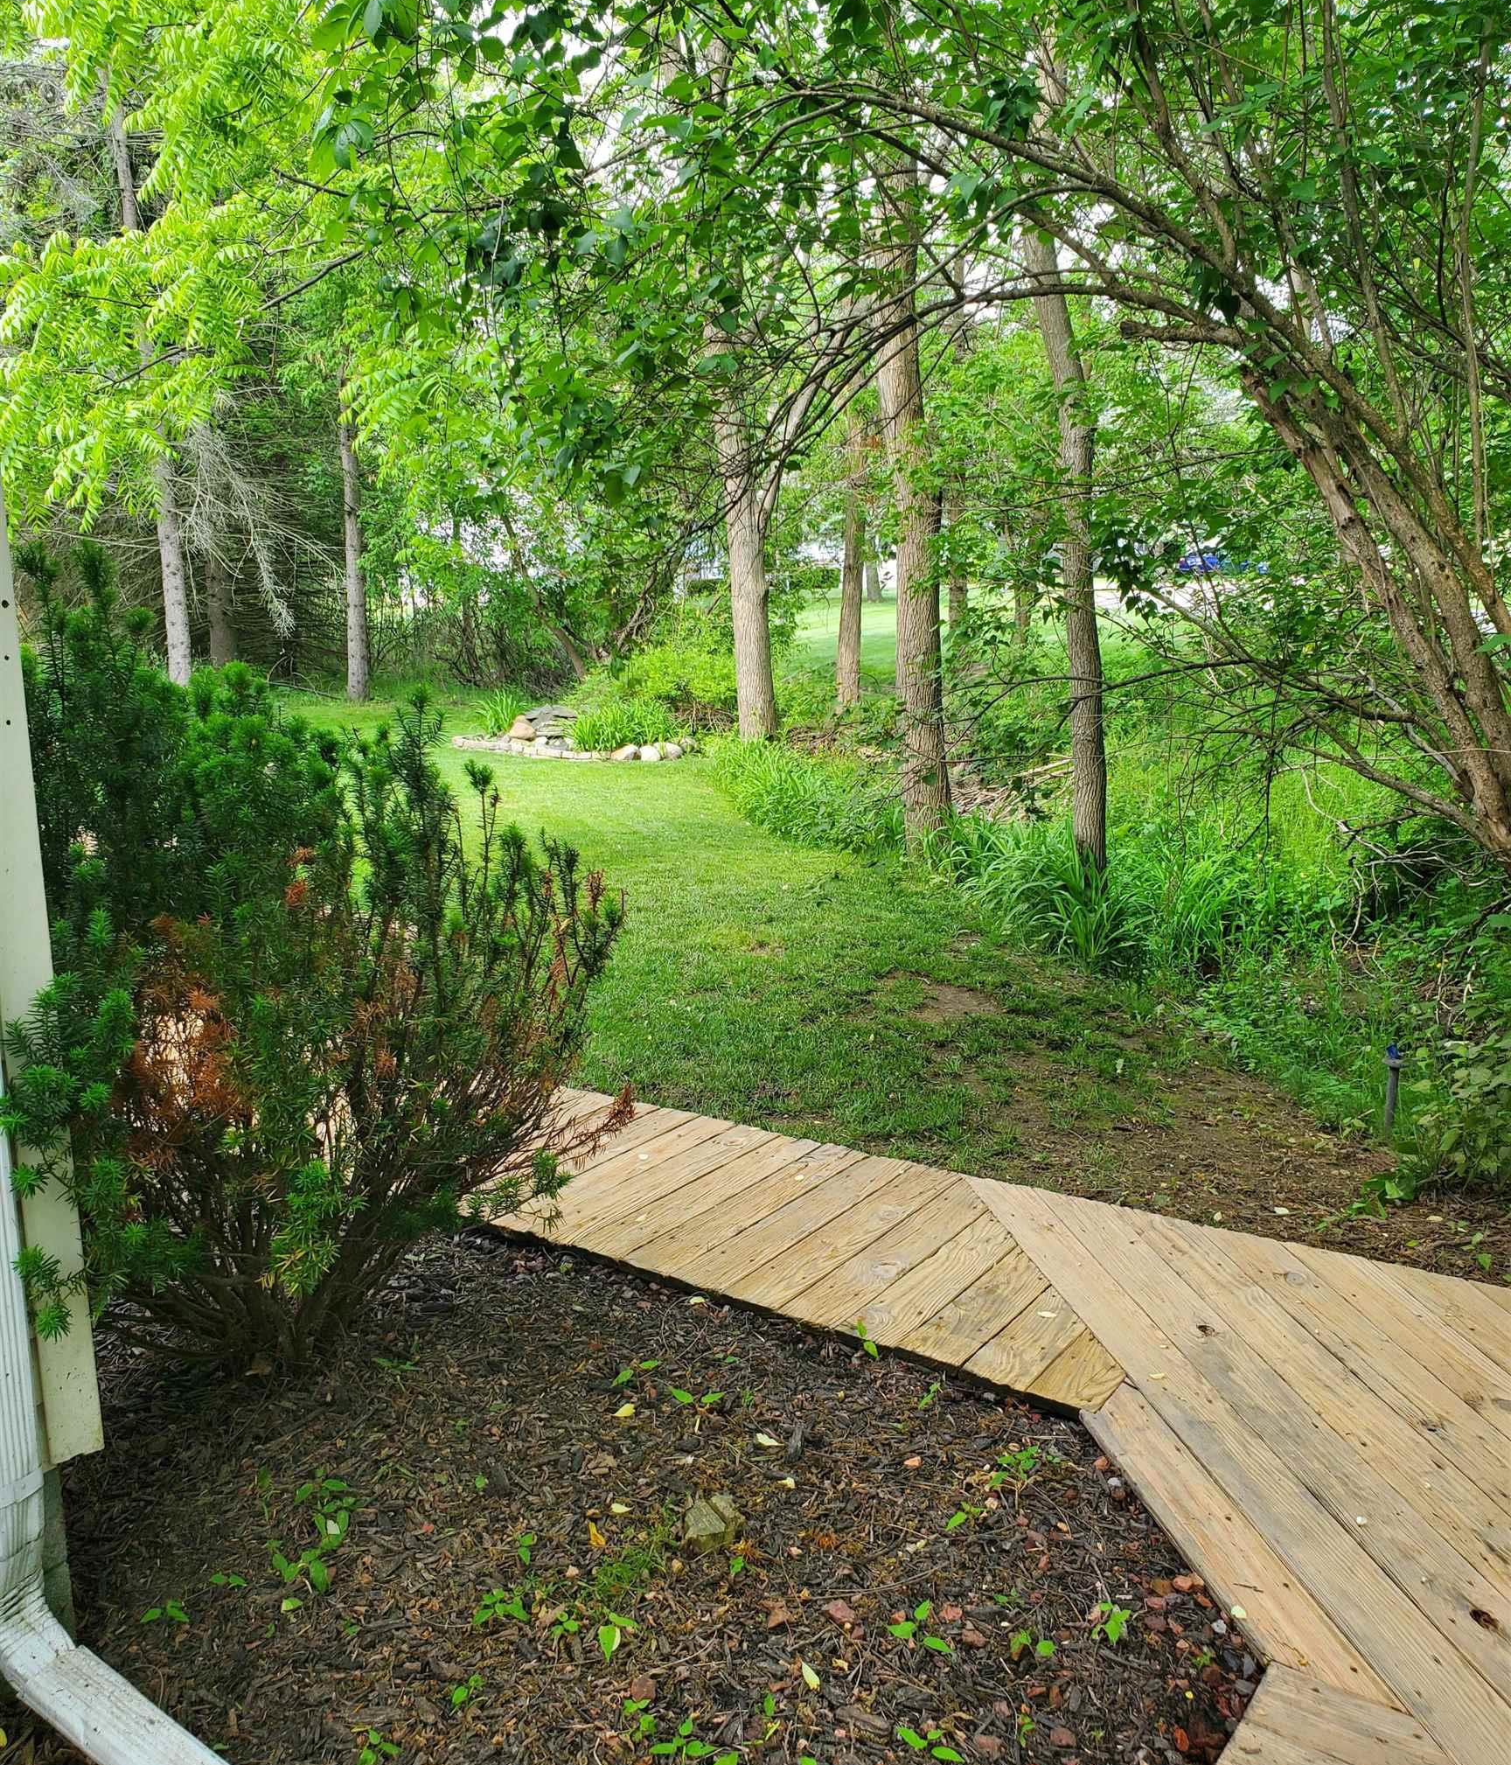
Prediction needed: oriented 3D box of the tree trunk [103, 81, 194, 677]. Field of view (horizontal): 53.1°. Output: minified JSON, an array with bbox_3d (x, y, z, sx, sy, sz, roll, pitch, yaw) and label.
[{"bbox_3d":[-7.764,-6.258,19.382,0.374,7.401,0.343,-6,12,-20],"label":"tree trunk"}]

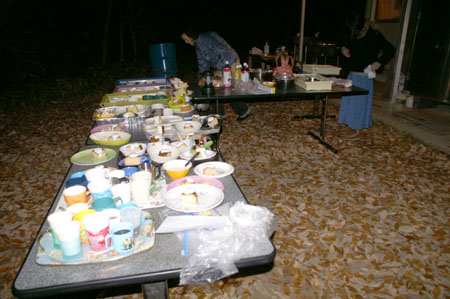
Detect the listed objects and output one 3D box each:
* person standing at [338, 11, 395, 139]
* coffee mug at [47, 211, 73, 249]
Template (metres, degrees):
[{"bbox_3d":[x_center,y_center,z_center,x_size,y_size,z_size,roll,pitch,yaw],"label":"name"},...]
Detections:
[{"bbox_3d":[1.790,-0.925,4.300,0.600,1.580,0.500,-7,21,-18],"label":"person standing"},{"bbox_3d":[-0.557,0.277,1.142,0.085,0.104,0.077,0,20,0],"label":"coffee mug"}]

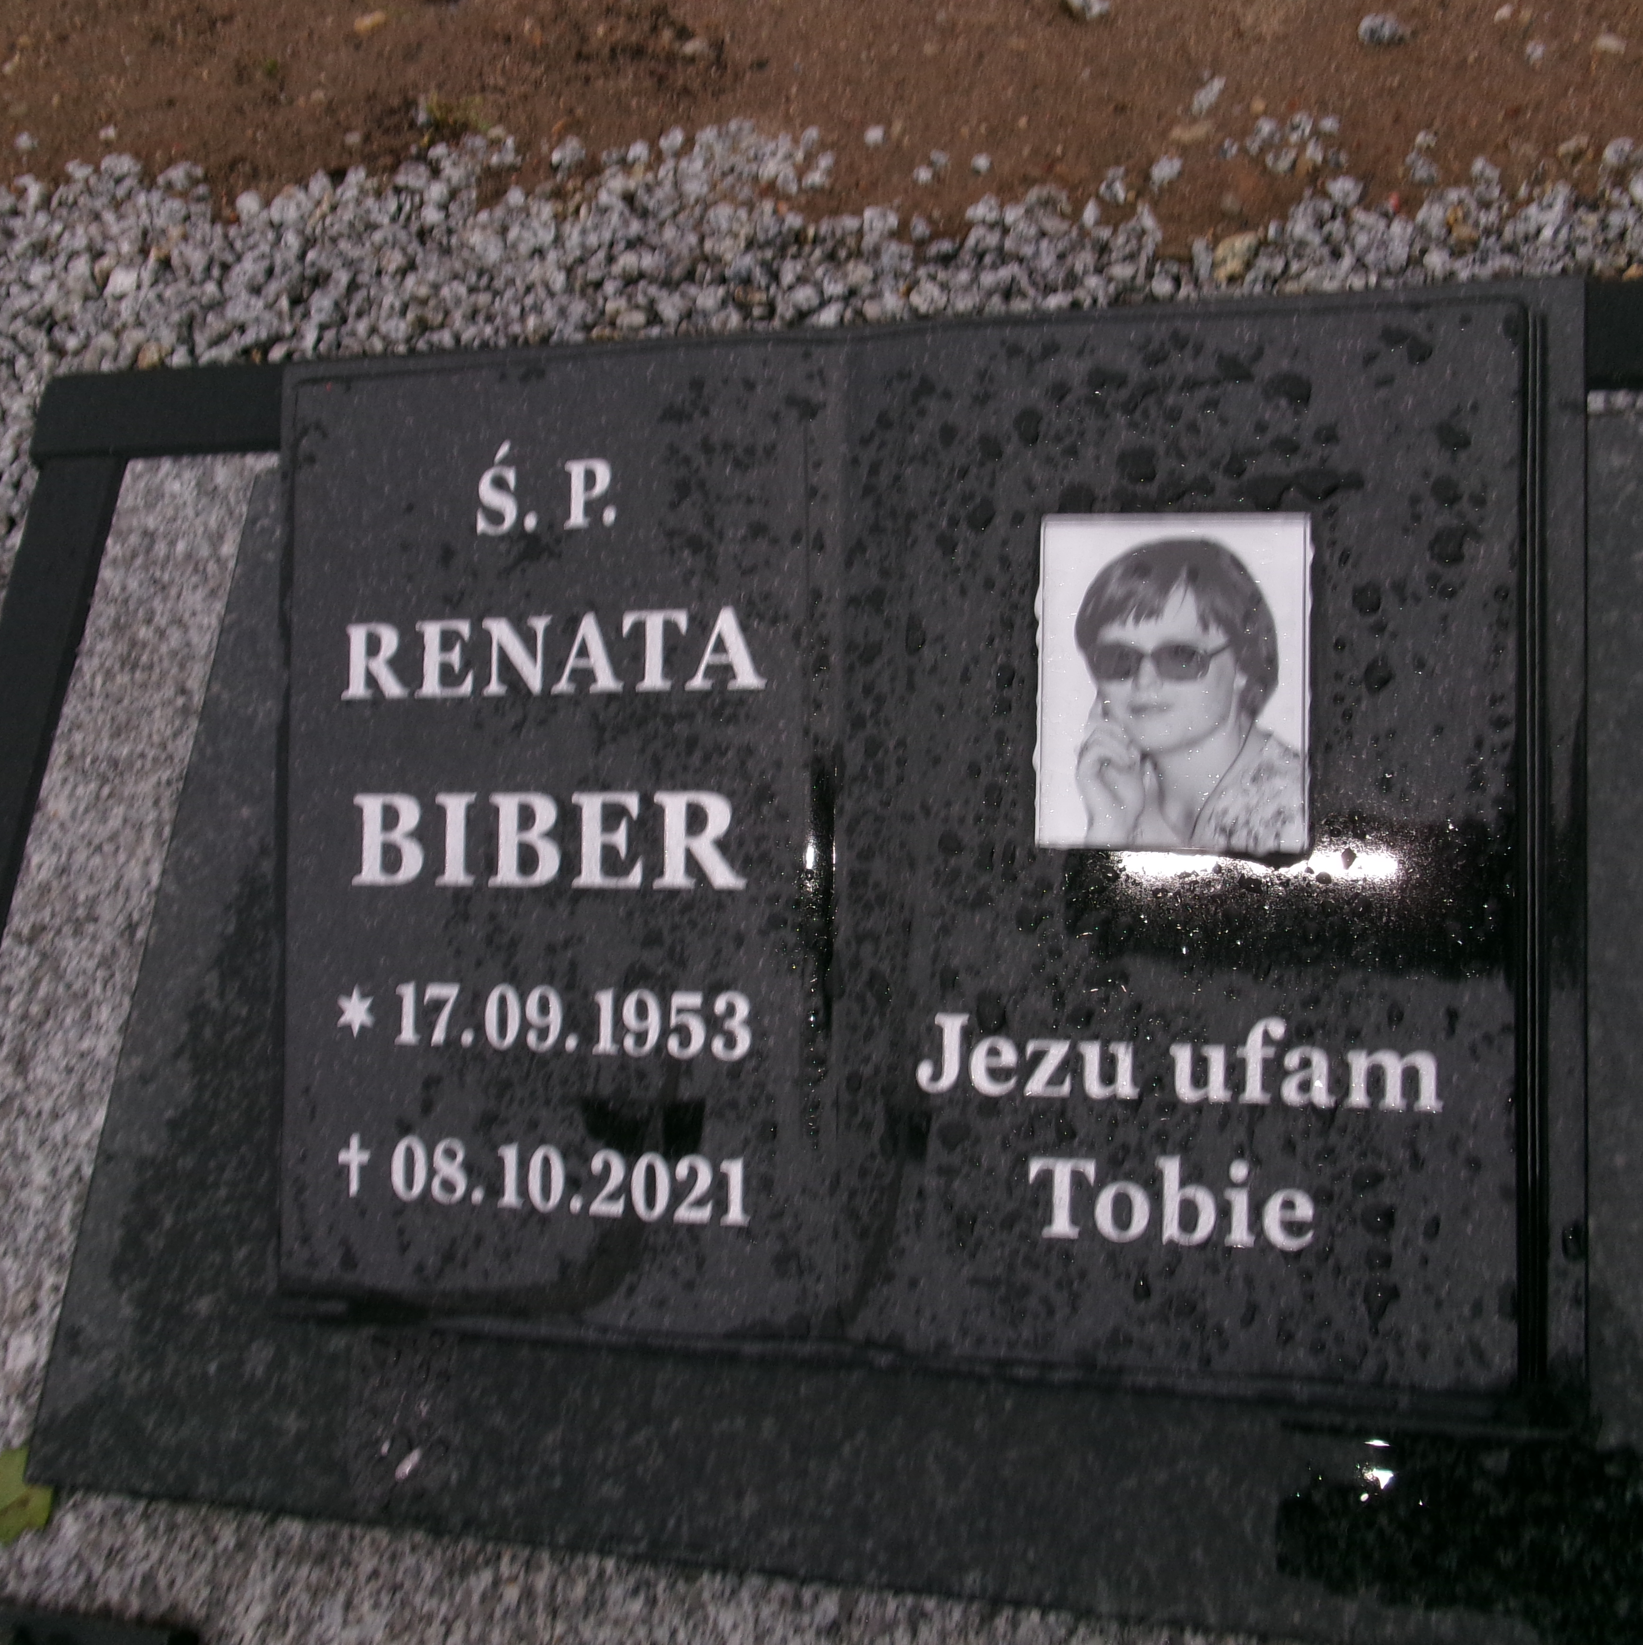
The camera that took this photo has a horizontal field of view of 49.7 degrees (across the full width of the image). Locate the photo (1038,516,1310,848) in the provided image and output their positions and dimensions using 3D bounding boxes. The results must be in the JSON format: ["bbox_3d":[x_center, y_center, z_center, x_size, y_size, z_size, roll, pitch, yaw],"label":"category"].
[{"bbox_3d":[0.110,-0.043,0.555,0.083,0.008,0.105,1,88,10],"label":"photo"}]

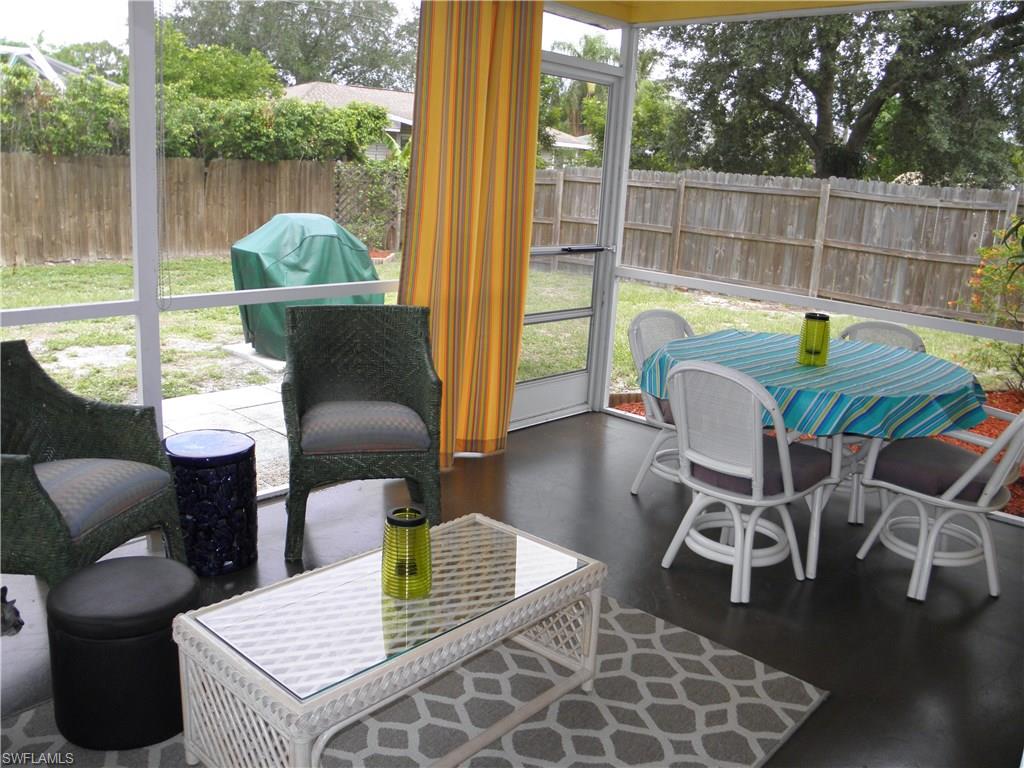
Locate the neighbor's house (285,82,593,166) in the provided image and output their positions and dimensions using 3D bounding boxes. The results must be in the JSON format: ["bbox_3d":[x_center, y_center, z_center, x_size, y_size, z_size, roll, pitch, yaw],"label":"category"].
[{"bbox_3d":[-2.425,-7.206,25.917,13.000,4.600,9.000,2,14,-9],"label":"neighbor's house"}]

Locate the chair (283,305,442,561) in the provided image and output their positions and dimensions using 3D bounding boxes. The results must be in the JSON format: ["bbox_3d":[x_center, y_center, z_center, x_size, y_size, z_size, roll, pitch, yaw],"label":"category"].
[{"bbox_3d":[-0.635,0.158,3.347,0.600,0.870,0.640,-1,14,-18],"label":"chair"}]

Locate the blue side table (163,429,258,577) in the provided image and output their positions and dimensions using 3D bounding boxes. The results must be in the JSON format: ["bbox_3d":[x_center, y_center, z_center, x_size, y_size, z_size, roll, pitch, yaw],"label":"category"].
[{"bbox_3d":[-1.095,0.427,3.019,0.318,0.445,0.318,4,14,0],"label":"blue side table"}]

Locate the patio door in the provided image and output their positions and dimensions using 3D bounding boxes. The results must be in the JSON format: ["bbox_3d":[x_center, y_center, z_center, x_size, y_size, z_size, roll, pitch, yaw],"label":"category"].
[{"bbox_3d":[0.284,-0.772,4.864,0.060,2.070,0.930,16,18,40],"label":"patio door"}]

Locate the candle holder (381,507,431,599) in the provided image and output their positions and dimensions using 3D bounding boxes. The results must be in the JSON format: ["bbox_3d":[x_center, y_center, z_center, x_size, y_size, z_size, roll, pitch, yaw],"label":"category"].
[{"bbox_3d":[-0.275,0.435,2.145,0.127,0.203,0.127,4,14,0],"label":"candle holder"}]

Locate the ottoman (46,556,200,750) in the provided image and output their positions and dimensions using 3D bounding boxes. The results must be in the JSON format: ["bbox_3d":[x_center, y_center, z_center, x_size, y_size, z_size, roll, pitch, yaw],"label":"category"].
[{"bbox_3d":[-1.001,0.691,2.167,0.354,0.348,0.354,4,14,0],"label":"ottoman"}]

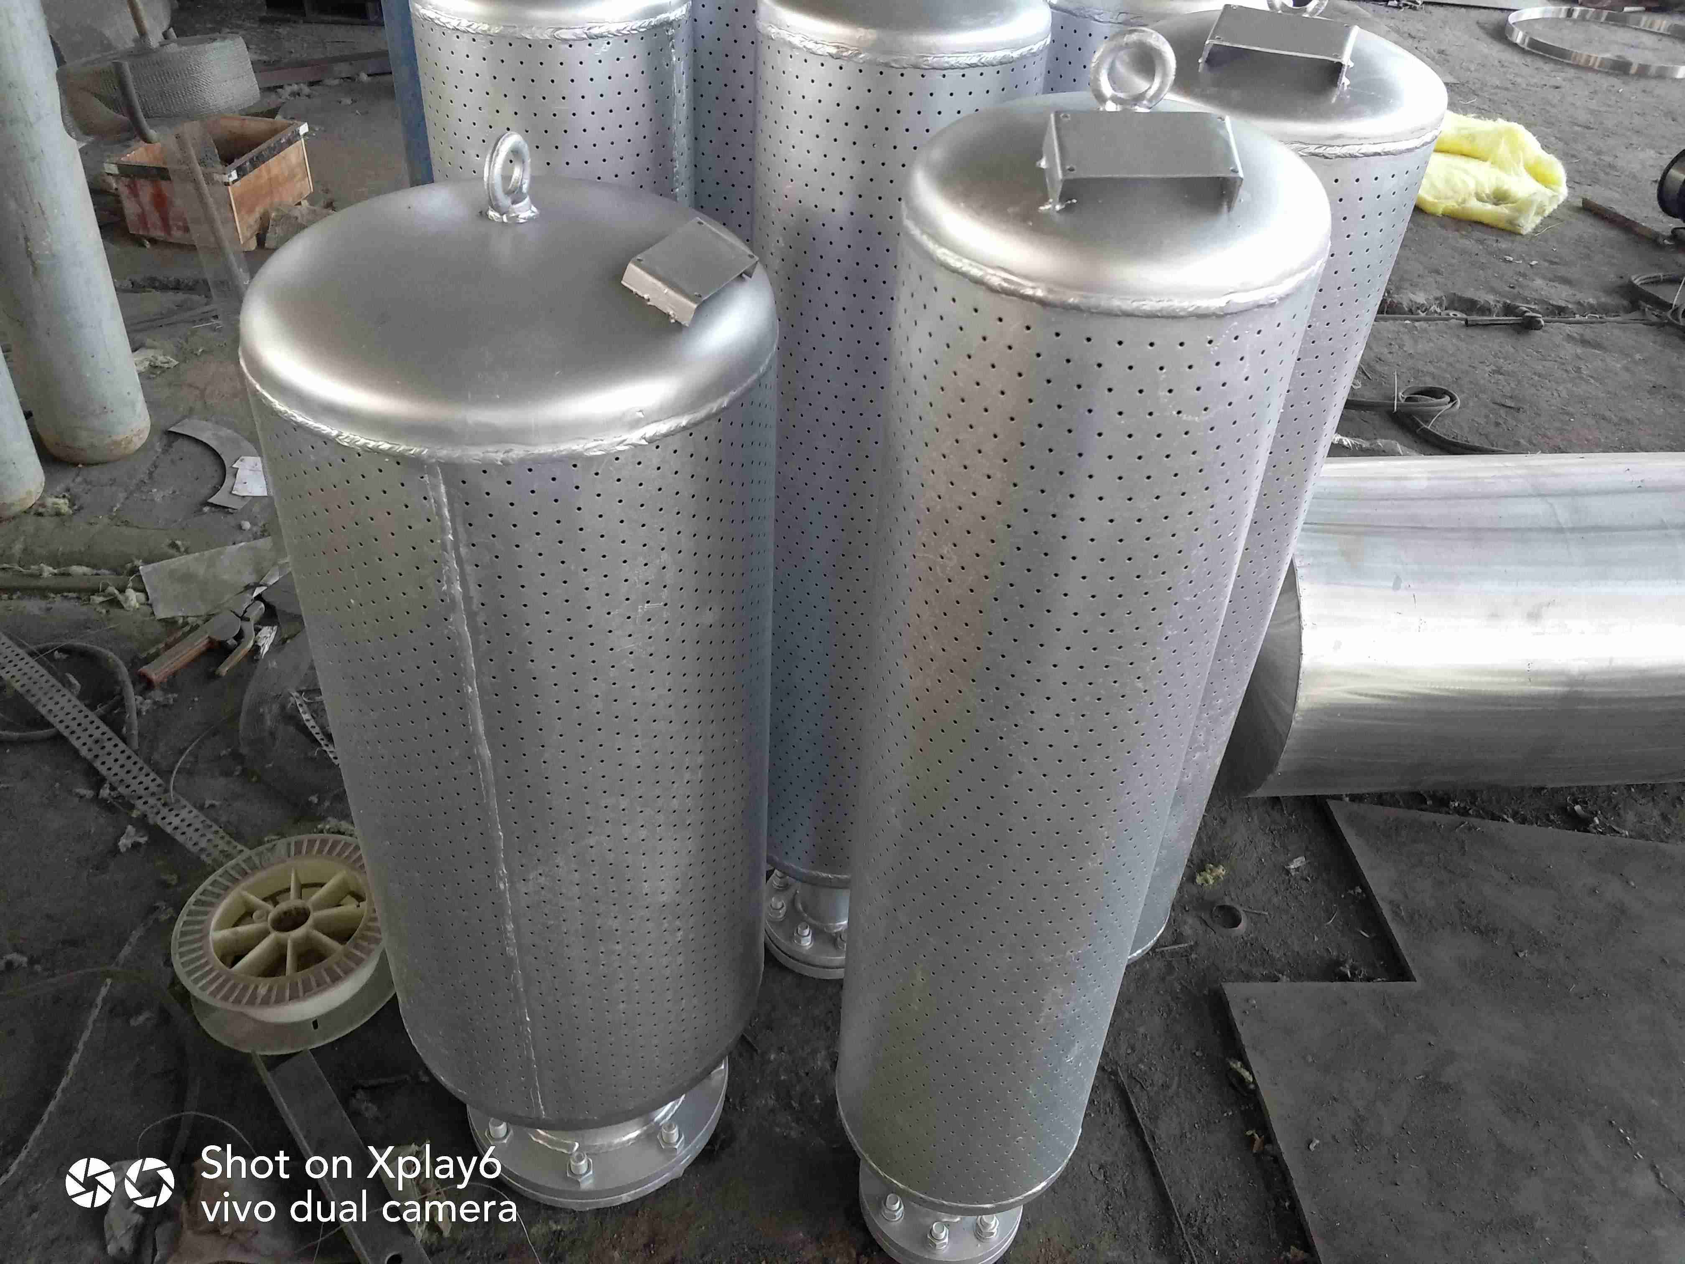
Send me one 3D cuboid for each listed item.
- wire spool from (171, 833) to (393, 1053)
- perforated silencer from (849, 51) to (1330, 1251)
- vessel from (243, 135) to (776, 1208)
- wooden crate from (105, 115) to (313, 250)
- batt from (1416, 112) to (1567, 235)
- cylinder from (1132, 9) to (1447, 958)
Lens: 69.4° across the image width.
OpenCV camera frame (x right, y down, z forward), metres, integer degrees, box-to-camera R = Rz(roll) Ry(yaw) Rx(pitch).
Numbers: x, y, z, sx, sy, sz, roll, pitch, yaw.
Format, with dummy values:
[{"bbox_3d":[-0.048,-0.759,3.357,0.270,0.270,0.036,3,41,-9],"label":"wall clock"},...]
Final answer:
[{"bbox_3d":[-0.774,0.438,1.733,0.300,0.100,0.300,4,40,-3],"label":"wire spool"},{"bbox_3d":[0.160,0.094,1.090,0.285,1.087,0.285,4,35,0],"label":"perforated silencer"},{"bbox_3d":[-0.285,0.032,1.215,0.431,0.929,0.431,4,35,0],"label":"vessel"},{"bbox_3d":[-2.203,-1.582,4.296,0.420,0.285,0.610,3,35,0],"label":"wooden crate"},{"bbox_3d":[2.746,-2.075,5.411,0.850,0.290,0.580,31,43,33],"label":"batt"},{"bbox_3d":[0.344,-0.091,1.350,0.287,1.085,0.287,5,35,-1],"label":"cylinder"}]

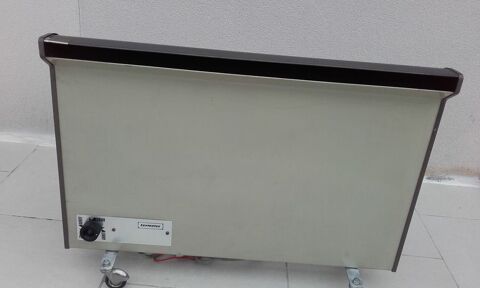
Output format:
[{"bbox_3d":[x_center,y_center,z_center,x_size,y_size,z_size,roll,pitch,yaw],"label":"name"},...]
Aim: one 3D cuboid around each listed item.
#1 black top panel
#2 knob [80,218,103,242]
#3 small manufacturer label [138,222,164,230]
[{"bbox_3d":[0.026,-0.152,0.760,0.765,0.032,0.078,5,22,-2],"label":"black top panel"},{"bbox_3d":[-0.322,0.188,0.871,0.036,0.036,0.035,5,22,-2],"label":"knob"},{"bbox_3d":[-0.197,0.183,0.886,0.056,0.017,0.002,5,22,-2],"label":"small manufacturer label"}]

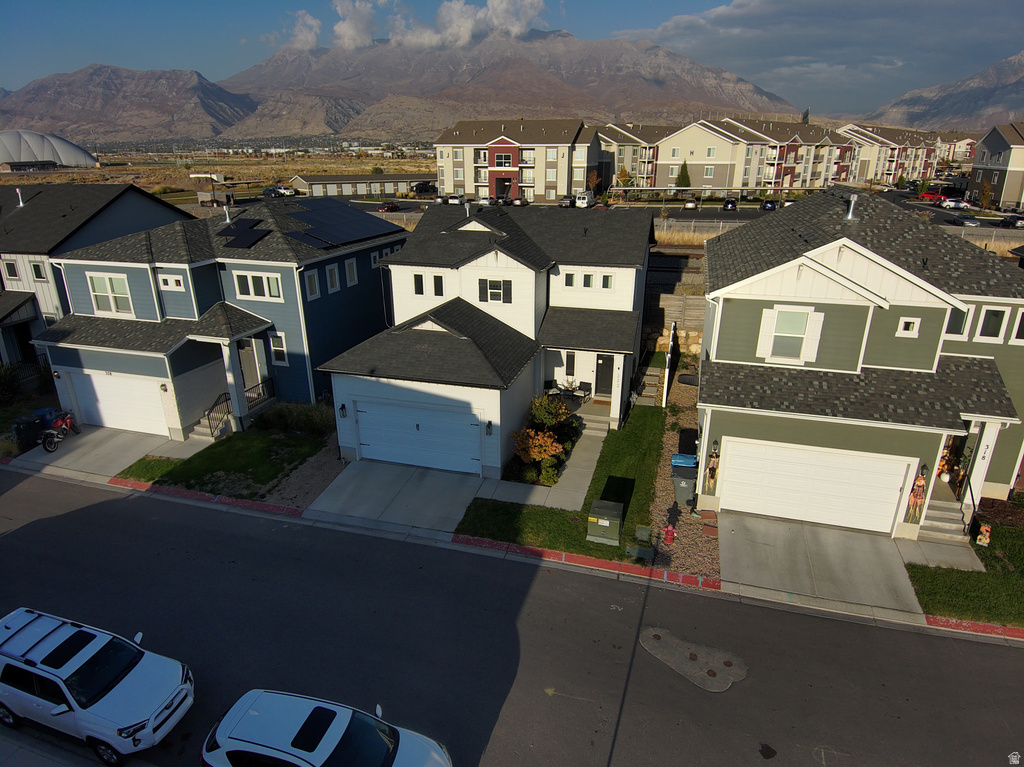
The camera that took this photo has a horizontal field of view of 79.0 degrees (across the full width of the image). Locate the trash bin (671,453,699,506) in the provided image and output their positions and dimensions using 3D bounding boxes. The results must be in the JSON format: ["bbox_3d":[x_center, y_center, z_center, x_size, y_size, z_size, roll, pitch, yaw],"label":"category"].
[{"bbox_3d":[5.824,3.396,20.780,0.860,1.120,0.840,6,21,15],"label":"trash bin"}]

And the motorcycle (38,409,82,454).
[{"bbox_3d":[-18.042,1.864,24.882,0.780,1.130,2.050,1,21,3],"label":"motorcycle"}]

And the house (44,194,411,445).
[{"bbox_3d":[-12.727,-4.464,30.782,9.900,8.700,16.100,6,21,15],"label":"house"}]

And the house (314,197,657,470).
[{"bbox_3d":[0.192,-3.144,27.672,10.800,8.500,15.800,6,21,15],"label":"house"}]

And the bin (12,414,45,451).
[{"bbox_3d":[-18.899,1.912,24.602,0.820,1.120,0.680,6,21,15],"label":"bin"}]

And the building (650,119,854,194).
[{"bbox_3d":[49.888,-44.153,121.497,54.000,13.200,20.200,-18,27,-40],"label":"building"}]

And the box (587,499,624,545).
[{"bbox_3d":[2.864,4.269,19.024,0.980,1.000,0.800,6,21,15],"label":"box"}]

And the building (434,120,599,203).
[{"bbox_3d":[1.932,-40.285,112.126,27.800,13.000,20.200,6,21,15],"label":"building"}]

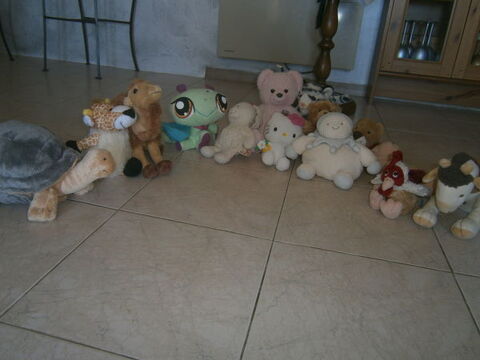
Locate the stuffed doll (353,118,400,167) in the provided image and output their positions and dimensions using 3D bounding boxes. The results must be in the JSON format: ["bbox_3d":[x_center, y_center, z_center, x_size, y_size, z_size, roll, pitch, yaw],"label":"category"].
[{"bbox_3d":[0.439,-0.118,1.129,0.152,0.142,0.132,-17,33,-37],"label":"stuffed doll"}]

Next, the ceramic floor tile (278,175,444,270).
[{"bbox_3d":[0.273,0.085,0.851,0.345,0.010,0.345,9,26,10],"label":"ceramic floor tile"}]

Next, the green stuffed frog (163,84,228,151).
[{"bbox_3d":[-0.141,-0.211,1.169,0.203,0.193,0.162,-8,28,-25],"label":"green stuffed frog"}]

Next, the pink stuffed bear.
[{"bbox_3d":[0.137,-0.238,1.219,0.162,0.238,0.172,8,26,7],"label":"pink stuffed bear"}]

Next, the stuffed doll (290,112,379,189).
[{"bbox_3d":[0.272,-0.093,1.007,0.243,0.178,0.172,12,26,16],"label":"stuffed doll"}]

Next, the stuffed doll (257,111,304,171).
[{"bbox_3d":[0.121,-0.115,1.064,0.132,0.147,0.122,11,26,13],"label":"stuffed doll"}]

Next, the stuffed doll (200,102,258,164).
[{"bbox_3d":[-0.025,-0.140,1.080,0.172,0.157,0.122,-15,32,-36],"label":"stuffed doll"}]

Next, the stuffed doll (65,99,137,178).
[{"bbox_3d":[-0.354,-0.116,0.947,0.172,0.183,0.162,-17,33,-37],"label":"stuffed doll"}]

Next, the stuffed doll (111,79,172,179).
[{"bbox_3d":[-0.271,-0.154,0.976,0.142,0.238,0.203,-19,34,-40],"label":"stuffed doll"}]

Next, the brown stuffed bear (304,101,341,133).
[{"bbox_3d":[0.277,-0.188,1.215,0.142,0.172,0.132,8,26,7],"label":"brown stuffed bear"}]

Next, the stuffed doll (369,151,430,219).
[{"bbox_3d":[0.385,0.002,0.868,0.132,0.142,0.142,26,33,37],"label":"stuffed doll"}]

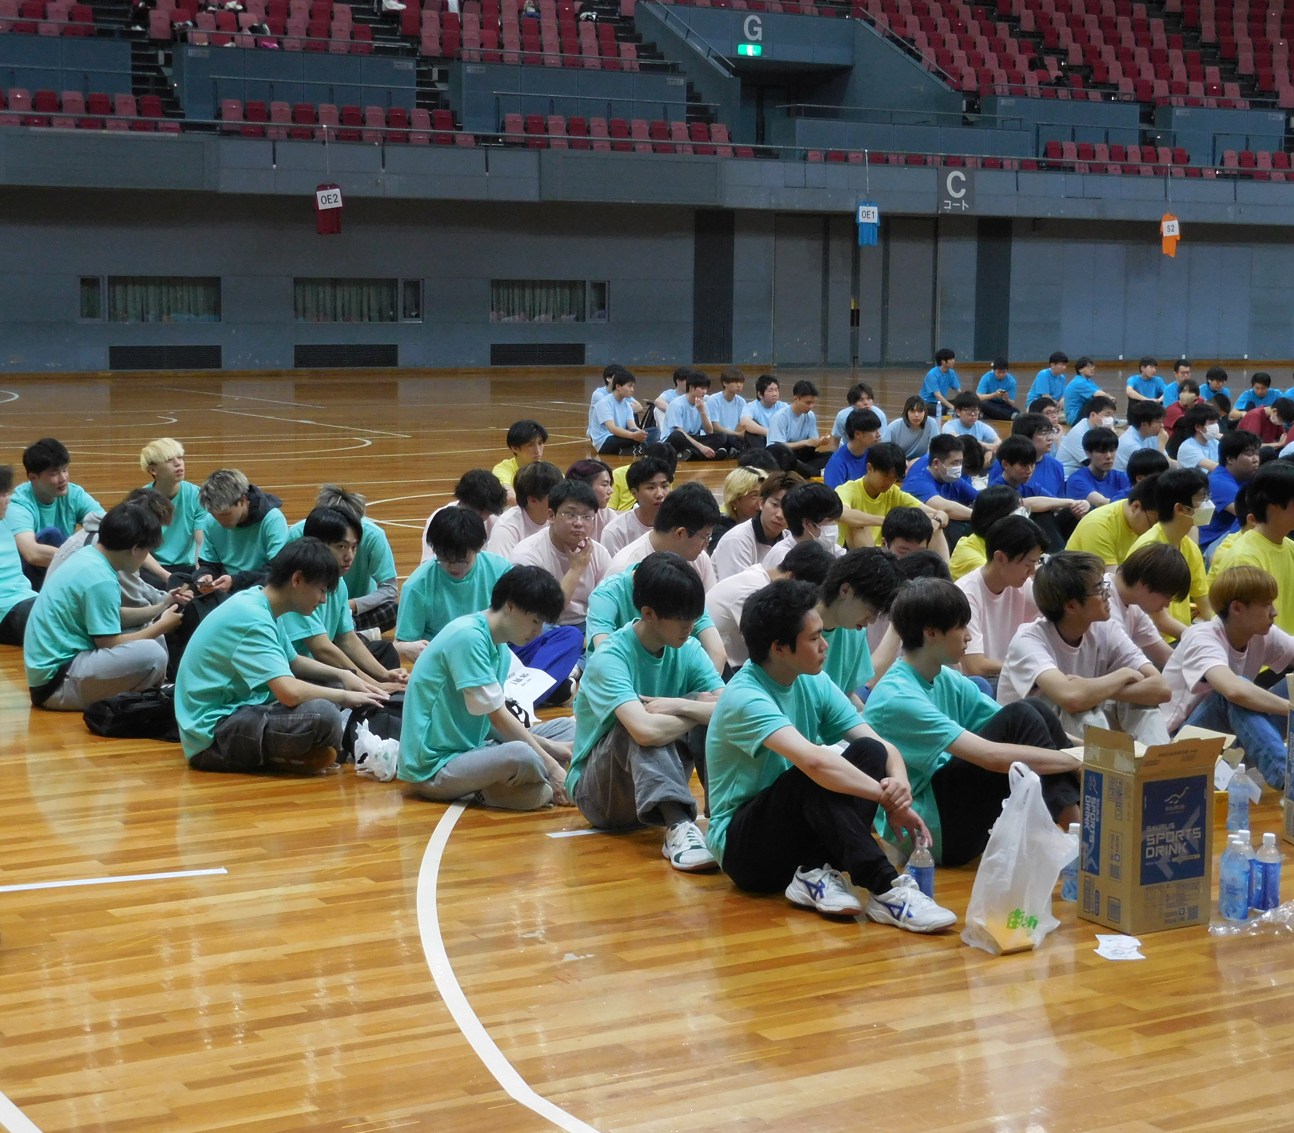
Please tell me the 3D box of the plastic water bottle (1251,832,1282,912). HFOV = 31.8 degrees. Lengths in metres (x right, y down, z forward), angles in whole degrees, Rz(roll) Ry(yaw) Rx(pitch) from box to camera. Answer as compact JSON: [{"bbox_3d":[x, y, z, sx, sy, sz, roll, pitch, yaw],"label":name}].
[{"bbox_3d":[1.652,0.812,6.035,0.068,0.204,0.068,1,7,0],"label":"plastic water bottle"}]

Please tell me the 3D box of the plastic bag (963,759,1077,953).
[{"bbox_3d":[0.944,0.738,5.770,0.270,0.440,0.190,0,7,-8],"label":"plastic bag"}]

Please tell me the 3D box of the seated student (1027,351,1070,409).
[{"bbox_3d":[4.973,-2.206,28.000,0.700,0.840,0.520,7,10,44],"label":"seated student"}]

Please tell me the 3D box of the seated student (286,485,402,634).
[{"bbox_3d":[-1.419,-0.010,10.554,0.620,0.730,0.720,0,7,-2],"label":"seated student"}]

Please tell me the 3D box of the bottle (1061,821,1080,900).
[{"bbox_3d":[1.160,0.796,6.129,0.068,0.204,0.068,1,7,0],"label":"bottle"}]

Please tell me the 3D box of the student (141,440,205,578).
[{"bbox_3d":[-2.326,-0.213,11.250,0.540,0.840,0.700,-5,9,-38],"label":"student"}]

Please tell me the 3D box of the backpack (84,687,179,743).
[{"bbox_3d":[-1.832,0.541,8.280,0.440,0.150,0.270,2,7,8],"label":"backpack"}]

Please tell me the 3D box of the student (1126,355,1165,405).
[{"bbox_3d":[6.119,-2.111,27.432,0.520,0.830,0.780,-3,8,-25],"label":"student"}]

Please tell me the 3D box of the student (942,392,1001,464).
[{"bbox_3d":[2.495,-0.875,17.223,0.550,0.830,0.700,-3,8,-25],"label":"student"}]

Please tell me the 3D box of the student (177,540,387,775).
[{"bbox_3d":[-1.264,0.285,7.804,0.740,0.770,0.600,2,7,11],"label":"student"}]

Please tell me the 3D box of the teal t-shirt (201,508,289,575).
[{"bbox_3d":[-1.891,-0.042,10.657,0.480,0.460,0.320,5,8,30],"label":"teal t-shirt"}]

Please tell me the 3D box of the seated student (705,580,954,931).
[{"bbox_3d":[0.499,0.479,6.313,0.820,0.860,0.510,7,9,41],"label":"seated student"}]

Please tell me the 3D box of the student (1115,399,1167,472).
[{"bbox_3d":[3.960,-0.889,17.690,0.780,0.800,0.540,4,8,28],"label":"student"}]

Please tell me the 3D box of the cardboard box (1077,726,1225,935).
[{"bbox_3d":[1.286,0.655,5.747,0.284,0.500,0.226,-4,8,-30],"label":"cardboard box"}]

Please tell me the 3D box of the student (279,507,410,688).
[{"bbox_3d":[-1.180,0.167,8.741,0.700,0.820,0.550,6,9,36],"label":"student"}]

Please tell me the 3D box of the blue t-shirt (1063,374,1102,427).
[{"bbox_3d":[5.136,-1.953,26.760,0.380,0.590,0.440,3,8,22],"label":"blue t-shirt"}]

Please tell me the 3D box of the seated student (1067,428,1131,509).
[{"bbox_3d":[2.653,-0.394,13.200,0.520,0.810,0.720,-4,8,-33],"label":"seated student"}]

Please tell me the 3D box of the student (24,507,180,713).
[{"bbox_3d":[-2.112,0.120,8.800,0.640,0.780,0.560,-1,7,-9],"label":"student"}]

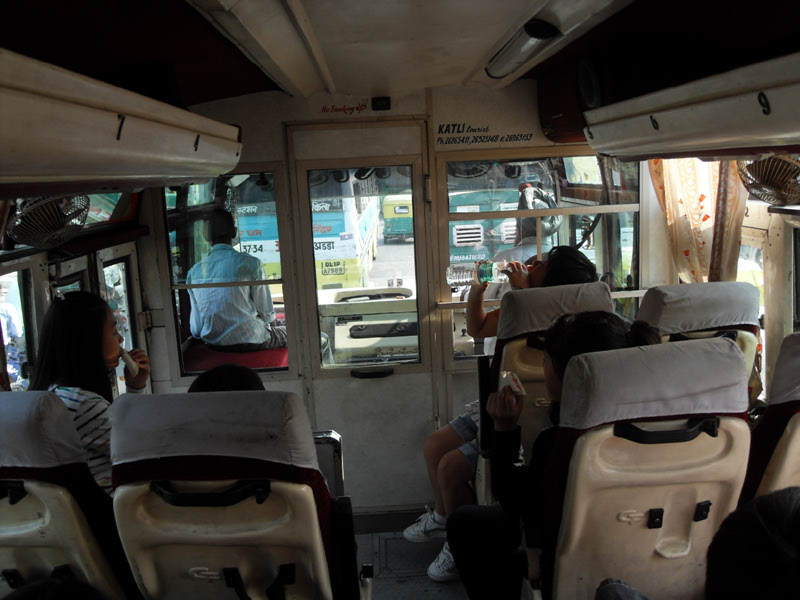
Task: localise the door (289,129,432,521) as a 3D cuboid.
[{"bbox_3d":[-0.137,0.110,2.789,0.570,1.710,0.060,-3,11,-2],"label":"door"}]

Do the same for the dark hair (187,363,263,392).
[{"bbox_3d":[-0.402,0.227,1.505,0.180,0.190,0.210,-3,11,-2],"label":"dark hair"}]

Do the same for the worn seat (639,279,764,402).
[{"bbox_3d":[1.014,0.388,2.518,0.450,1.040,0.600,-3,11,-2],"label":"worn seat"}]

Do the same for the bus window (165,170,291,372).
[{"bbox_3d":[-0.731,-0.091,2.723,0.460,0.840,0.040,-3,11,-2],"label":"bus window"}]

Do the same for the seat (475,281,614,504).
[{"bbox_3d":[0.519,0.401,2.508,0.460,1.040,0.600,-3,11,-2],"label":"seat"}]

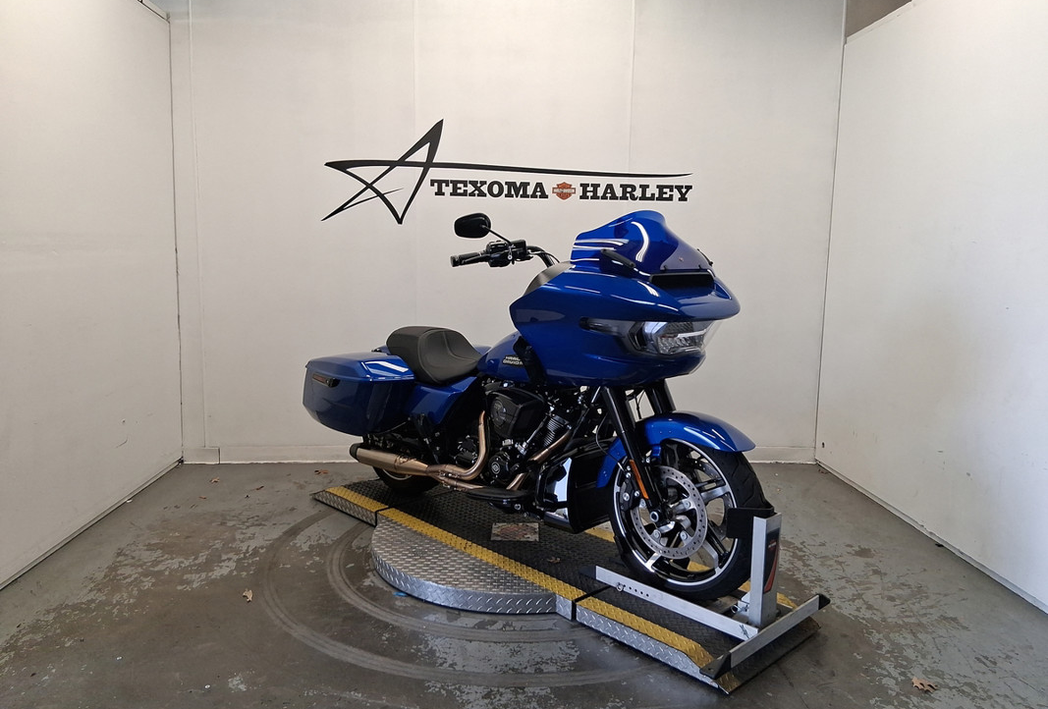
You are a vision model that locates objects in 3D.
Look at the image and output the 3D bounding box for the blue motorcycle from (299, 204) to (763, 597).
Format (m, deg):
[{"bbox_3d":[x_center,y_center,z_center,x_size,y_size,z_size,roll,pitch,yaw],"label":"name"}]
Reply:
[{"bbox_3d":[-0.031,0.089,3.400,0.940,1.370,2.410,-6,10,-43],"label":"blue motorcycle"}]

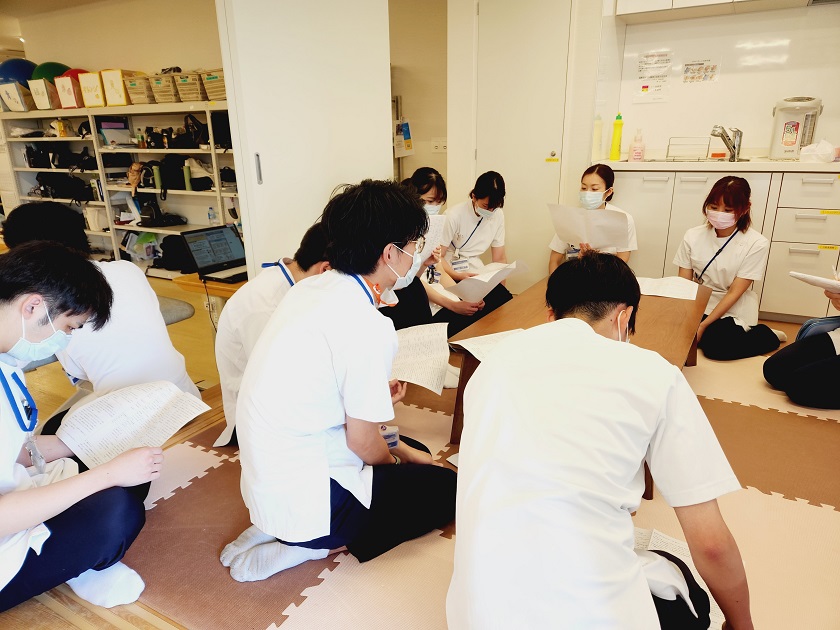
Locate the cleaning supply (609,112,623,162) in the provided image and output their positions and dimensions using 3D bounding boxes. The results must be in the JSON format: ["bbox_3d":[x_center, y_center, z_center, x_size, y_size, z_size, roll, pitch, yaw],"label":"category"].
[{"bbox_3d":[1.182,-1.065,3.343,0.064,0.268,0.057,8,20,26],"label":"cleaning supply"}]

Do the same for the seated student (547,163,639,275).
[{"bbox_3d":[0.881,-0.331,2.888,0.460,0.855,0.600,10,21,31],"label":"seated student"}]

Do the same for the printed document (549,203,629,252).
[{"bbox_3d":[0.808,-0.418,2.667,0.385,0.260,0.070,10,61,31],"label":"printed document"}]

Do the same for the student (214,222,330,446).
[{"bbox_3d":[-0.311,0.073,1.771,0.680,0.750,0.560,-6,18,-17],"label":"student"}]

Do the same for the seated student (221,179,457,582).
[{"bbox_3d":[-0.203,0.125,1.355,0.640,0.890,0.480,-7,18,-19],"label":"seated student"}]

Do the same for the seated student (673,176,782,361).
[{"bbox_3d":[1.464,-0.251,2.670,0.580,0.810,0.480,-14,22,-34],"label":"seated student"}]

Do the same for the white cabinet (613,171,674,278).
[{"bbox_3d":[1.338,-0.526,3.468,0.440,0.740,0.500,9,20,30],"label":"white cabinet"}]

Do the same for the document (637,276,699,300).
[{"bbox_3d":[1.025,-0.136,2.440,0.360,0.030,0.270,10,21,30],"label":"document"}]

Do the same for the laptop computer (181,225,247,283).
[{"bbox_3d":[-0.962,-0.327,2.887,0.330,0.222,0.350,9,21,29],"label":"laptop computer"}]

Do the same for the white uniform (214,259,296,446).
[{"bbox_3d":[-0.434,0.113,1.750,0.440,0.610,0.480,-6,18,-17],"label":"white uniform"}]

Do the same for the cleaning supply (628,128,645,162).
[{"bbox_3d":[1.236,-0.963,3.160,0.085,0.185,0.060,7,19,24],"label":"cleaning supply"}]

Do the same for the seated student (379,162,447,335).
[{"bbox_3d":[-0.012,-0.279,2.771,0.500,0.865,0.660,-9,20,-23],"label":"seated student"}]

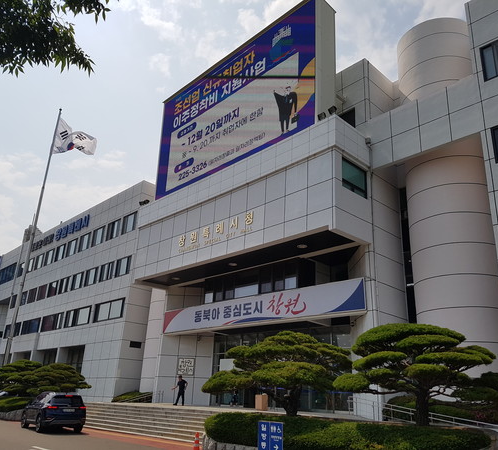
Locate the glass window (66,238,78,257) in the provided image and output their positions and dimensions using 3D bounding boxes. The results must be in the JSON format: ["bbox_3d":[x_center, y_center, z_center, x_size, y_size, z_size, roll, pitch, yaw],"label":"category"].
[{"bbox_3d":[-19.358,2.597,49.625,0.150,1.781,2.482,22,-28,-40],"label":"glass window"}]

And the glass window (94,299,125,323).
[{"bbox_3d":[-11.414,7.011,36.811,0.150,1.540,5.000,22,-28,-40],"label":"glass window"}]

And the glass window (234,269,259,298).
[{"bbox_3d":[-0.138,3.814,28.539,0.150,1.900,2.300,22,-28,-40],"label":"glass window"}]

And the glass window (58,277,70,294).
[{"bbox_3d":[-18.337,6.067,44.874,0.150,1.420,2.450,22,-28,-40],"label":"glass window"}]

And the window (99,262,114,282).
[{"bbox_3d":[-12.292,4.100,39.051,0.150,1.570,2.310,22,-28,-40],"label":"window"}]

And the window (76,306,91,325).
[{"bbox_3d":[-15.573,8.669,42.742,0.150,1.694,2.891,22,-28,-40],"label":"window"}]

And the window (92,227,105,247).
[{"bbox_3d":[-15.039,1.235,45.436,0.150,1.796,2.409,22,-28,-40],"label":"window"}]

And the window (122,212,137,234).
[{"bbox_3d":[-10.204,-0.103,38.577,0.150,1.630,2.200,22,-28,-40],"label":"window"}]

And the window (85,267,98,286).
[{"bbox_3d":[-15.262,5.128,43.962,0.150,1.606,2.438,22,-28,-40],"label":"window"}]

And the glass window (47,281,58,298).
[{"bbox_3d":[-21.689,7.211,50.170,0.150,1.650,2.482,22,-28,-40],"label":"glass window"}]

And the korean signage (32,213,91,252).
[{"bbox_3d":[-23.057,1.366,53.991,0.250,1.431,17.082,22,-28,-40],"label":"korean signage"}]

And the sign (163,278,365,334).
[{"bbox_3d":[-0.250,4.850,25.214,0.250,1.470,15.500,22,-28,-40],"label":"sign"}]

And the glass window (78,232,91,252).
[{"bbox_3d":[-17.212,1.917,47.544,0.150,1.781,2.482,22,-28,-40],"label":"glass window"}]

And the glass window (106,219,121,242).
[{"bbox_3d":[-12.968,0.560,43.437,0.150,1.781,2.482,22,-28,-40],"label":"glass window"}]

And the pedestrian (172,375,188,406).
[{"bbox_3d":[-4.284,10.257,27.900,0.850,1.730,0.550,14,-24,-27],"label":"pedestrian"}]

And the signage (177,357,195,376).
[{"bbox_3d":[-4.430,10.066,31.948,1.234,1.183,0.080,2,-21,1],"label":"signage"}]

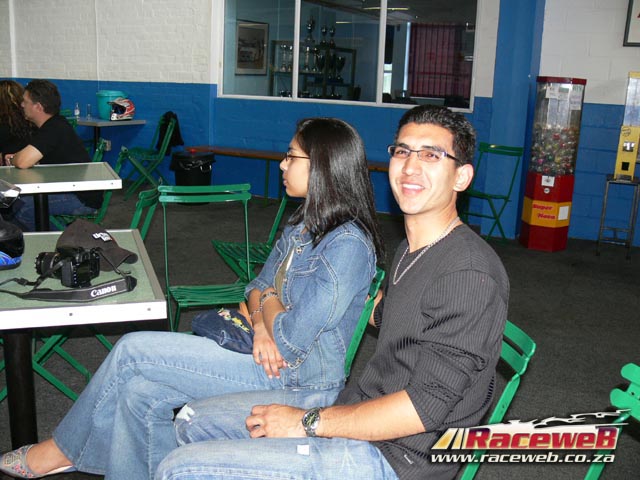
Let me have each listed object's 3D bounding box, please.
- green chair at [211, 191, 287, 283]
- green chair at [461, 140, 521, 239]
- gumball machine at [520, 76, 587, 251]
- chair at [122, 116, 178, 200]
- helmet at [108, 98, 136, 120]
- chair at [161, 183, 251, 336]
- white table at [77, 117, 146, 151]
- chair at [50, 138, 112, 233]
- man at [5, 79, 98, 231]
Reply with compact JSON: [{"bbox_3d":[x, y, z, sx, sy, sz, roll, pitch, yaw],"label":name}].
[{"bbox_3d":[-0.301,0.068,3.403,0.540,0.830,0.420,-5,16,-28],"label":"green chair"},{"bbox_3d":[1.365,-0.381,5.485,0.420,0.830,0.540,15,19,40],"label":"green chair"},{"bbox_3d":[1.945,-0.633,5.396,0.410,1.410,0.370,9,15,25],"label":"gumball machine"},{"bbox_3d":[-1.838,-0.879,6.974,0.540,0.830,0.420,-6,16,-30],"label":"chair"},{"bbox_3d":[-2.152,-1.416,7.033,0.310,0.270,0.250,-7,17,-32],"label":"helmet"},{"bbox_3d":[-0.446,0.219,2.773,0.420,0.830,0.540,-3,15,-19],"label":"chair"},{"bbox_3d":[-2.522,-0.980,7.353,0.790,0.750,0.790,10,16,27],"label":"white table"},{"bbox_3d":[-1.559,-0.186,4.224,0.540,0.830,0.420,-3,15,-19],"label":"chair"},{"bbox_3d":[-1.705,-0.387,4.114,0.730,1.270,0.520,2,14,-2],"label":"man"}]

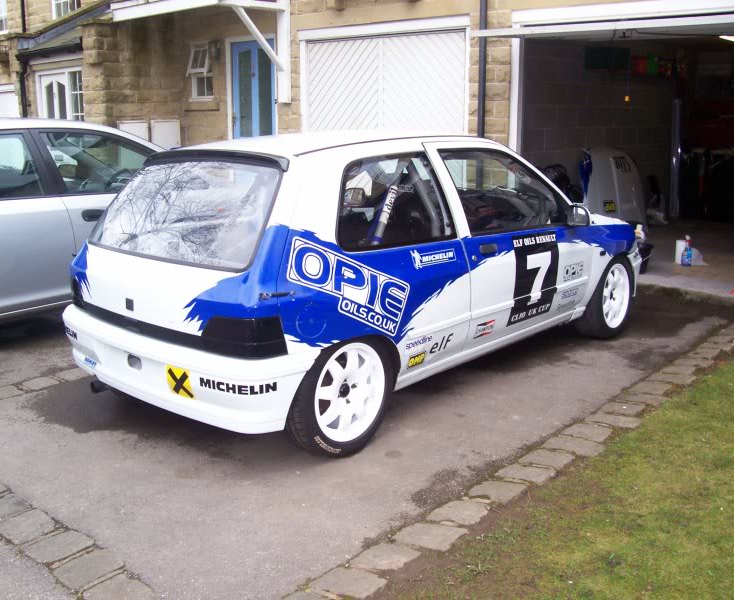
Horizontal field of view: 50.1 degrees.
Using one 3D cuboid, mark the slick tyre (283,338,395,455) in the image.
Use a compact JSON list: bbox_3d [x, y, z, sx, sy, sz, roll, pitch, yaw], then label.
[{"bbox_3d":[-0.127,0.369,3.293,0.190,0.570,0.570,10,16,42],"label":"slick tyre"}]

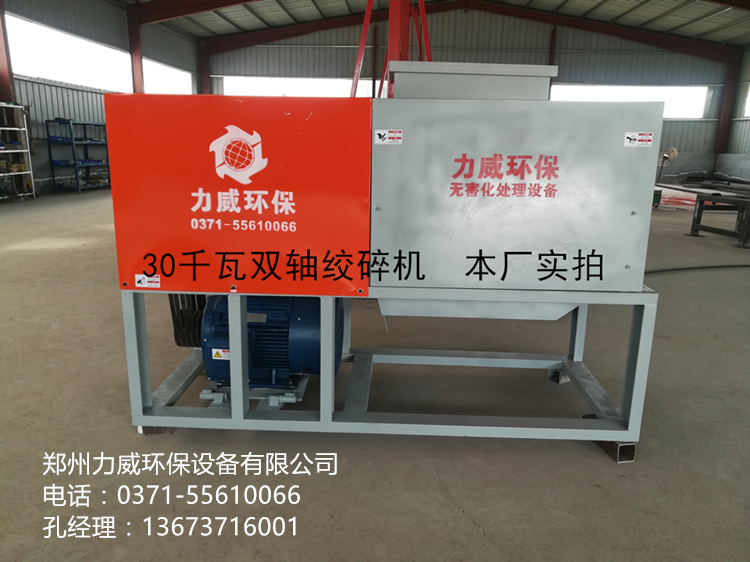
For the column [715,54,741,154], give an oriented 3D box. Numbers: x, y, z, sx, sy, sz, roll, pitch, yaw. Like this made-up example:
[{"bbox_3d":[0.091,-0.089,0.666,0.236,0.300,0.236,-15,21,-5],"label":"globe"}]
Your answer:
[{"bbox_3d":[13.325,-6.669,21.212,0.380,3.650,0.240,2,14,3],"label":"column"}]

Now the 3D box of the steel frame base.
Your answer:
[{"bbox_3d":[0.056,0.291,2.922,2.280,0.766,0.922,1,14,2],"label":"steel frame base"}]

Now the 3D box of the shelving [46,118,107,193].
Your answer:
[{"bbox_3d":[-7.273,-3.083,13.985,0.630,1.690,1.640,2,14,3],"label":"shelving"}]

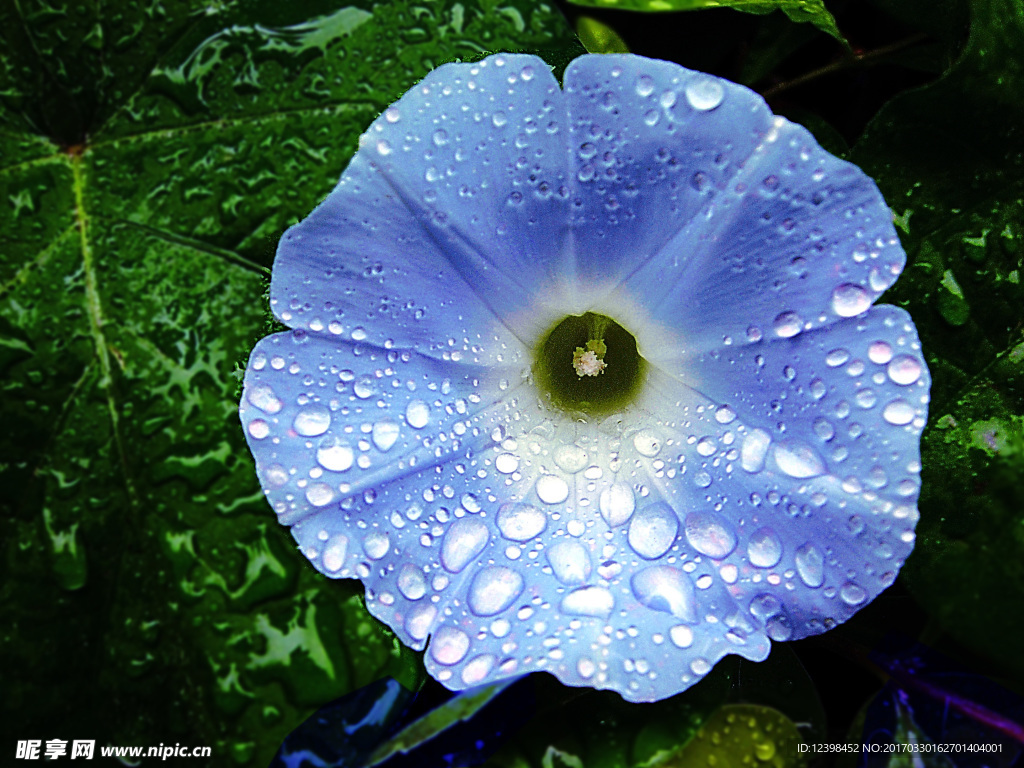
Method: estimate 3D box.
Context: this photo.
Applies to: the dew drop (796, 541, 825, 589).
[{"bbox_3d":[0.038,0.023,0.135,0.003,0.002,0.006,-15,74,5],"label":"dew drop"}]

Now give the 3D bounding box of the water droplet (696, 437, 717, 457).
[{"bbox_3d":[0.024,0.008,0.133,0.002,0.001,0.002,-6,66,13],"label":"water droplet"}]

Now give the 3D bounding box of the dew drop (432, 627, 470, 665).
[{"bbox_3d":[-0.007,0.030,0.121,0.004,0.002,0.005,37,68,10],"label":"dew drop"}]

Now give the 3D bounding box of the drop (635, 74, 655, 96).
[{"bbox_3d":[0.017,-0.038,0.135,0.002,0.003,0.001,0,5,2],"label":"drop"}]

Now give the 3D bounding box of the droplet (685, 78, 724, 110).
[{"bbox_3d":[0.025,-0.037,0.138,0.005,0.004,0.002,3,3,4],"label":"droplet"}]

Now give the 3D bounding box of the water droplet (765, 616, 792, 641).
[{"bbox_3d":[0.032,0.029,0.129,0.003,0.002,0.003,-4,63,9],"label":"water droplet"}]

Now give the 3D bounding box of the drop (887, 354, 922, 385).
[{"bbox_3d":[0.050,-0.002,0.134,0.004,0.002,0.004,0,83,12],"label":"drop"}]

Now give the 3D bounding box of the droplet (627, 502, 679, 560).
[{"bbox_3d":[0.018,0.019,0.134,0.006,0.003,0.008,11,66,14],"label":"droplet"}]

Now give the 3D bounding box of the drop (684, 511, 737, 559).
[{"bbox_3d":[0.024,0.018,0.126,0.007,0.002,0.005,32,75,18],"label":"drop"}]

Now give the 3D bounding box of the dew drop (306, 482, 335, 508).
[{"bbox_3d":[-0.024,0.014,0.135,0.004,0.002,0.003,0,78,-11],"label":"dew drop"}]

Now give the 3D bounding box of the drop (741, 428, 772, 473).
[{"bbox_3d":[0.031,0.009,0.135,0.003,0.002,0.006,14,80,23],"label":"drop"}]

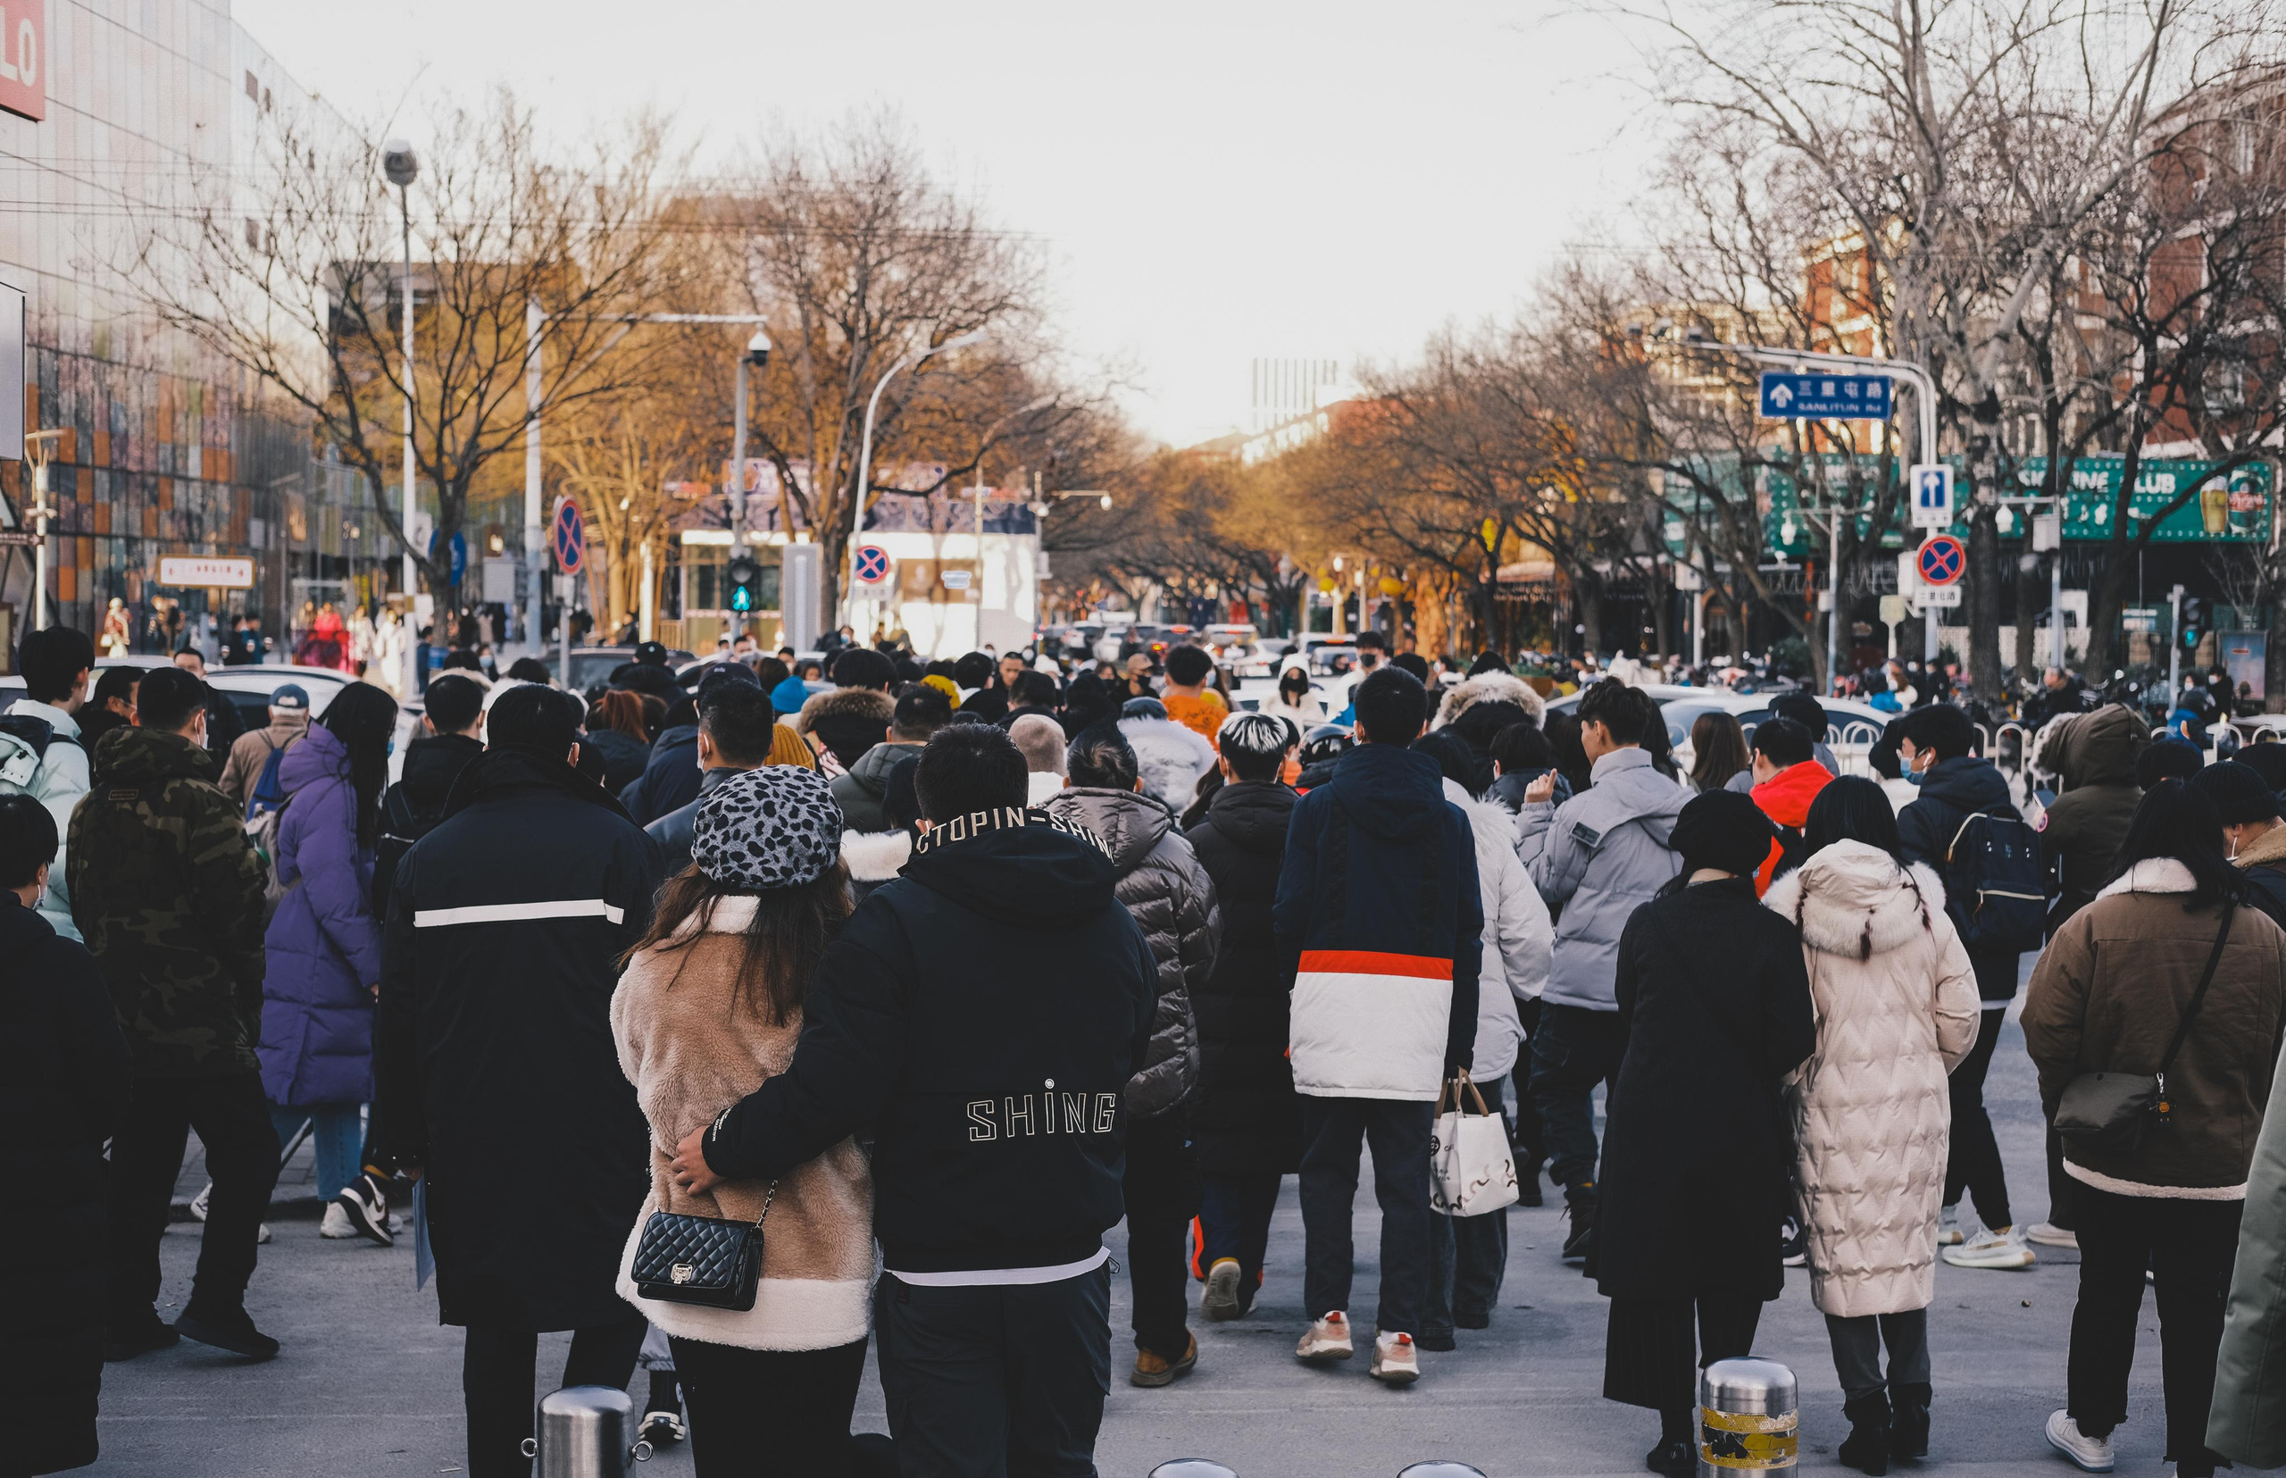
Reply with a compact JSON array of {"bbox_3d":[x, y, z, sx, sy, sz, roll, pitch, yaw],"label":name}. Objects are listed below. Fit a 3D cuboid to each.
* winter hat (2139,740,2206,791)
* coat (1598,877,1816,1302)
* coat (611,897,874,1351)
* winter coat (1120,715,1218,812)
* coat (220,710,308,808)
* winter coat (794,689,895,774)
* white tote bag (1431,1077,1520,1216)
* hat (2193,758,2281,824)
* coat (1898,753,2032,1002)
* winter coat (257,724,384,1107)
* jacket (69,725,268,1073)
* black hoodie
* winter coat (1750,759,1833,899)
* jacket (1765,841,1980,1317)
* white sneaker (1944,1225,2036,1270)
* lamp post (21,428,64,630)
[{"bbox_3d":[3.024,0.087,9.900,0.195,0.180,0.220,-1,3,-35],"label":"winter hat"},{"bbox_3d":[1.302,0.813,7.800,0.490,0.950,0.350,0,2,-5],"label":"coat"},{"bbox_3d":[-0.664,0.631,5.627,0.460,0.750,0.380,0,2,3],"label":"coat"},{"bbox_3d":[0.058,0.323,11.523,0.540,0.820,0.420,-1,2,-18],"label":"winter coat"},{"bbox_3d":[-3.580,0.285,14.015,0.540,0.800,0.360,0,2,-8],"label":"coat"},{"bbox_3d":[-0.966,0.334,11.000,0.550,0.980,0.400,0,2,5],"label":"winter coat"},{"bbox_3d":[0.877,1.096,9.002,0.160,0.370,0.250,2,3,40],"label":"white tote bag"},{"bbox_3d":[2.580,0.129,7.950,0.225,0.180,0.200,-12,-6,42],"label":"hat"},{"bbox_3d":[2.469,0.415,10.192,0.470,0.760,0.340,-1,2,-26],"label":"coat"},{"bbox_3d":[-2.587,0.559,10.631,0.410,1.200,0.500,-1,3,-32],"label":"winter coat"},{"bbox_3d":[-2.533,0.415,8.750,0.550,0.890,0.380,1,2,20],"label":"jacket"},{"bbox_3d":[-0.360,0.499,5.682,0.760,0.780,0.440,-1,2,-15],"label":"black hoodie"},{"bbox_3d":[2.006,0.434,10.373,0.500,0.750,0.380,-1,2,-15],"label":"winter coat"},{"bbox_3d":[1.698,0.767,7.813,0.510,1.090,0.410,0,2,2],"label":"jacket"},{"bbox_3d":[2.599,1.553,10.321,0.295,0.120,0.106,1,2,14],"label":"white sneaker"},{"bbox_3d":[-15.335,-2.306,46.947,0.500,4.200,0.500,0,2,0],"label":"lamp post"}]

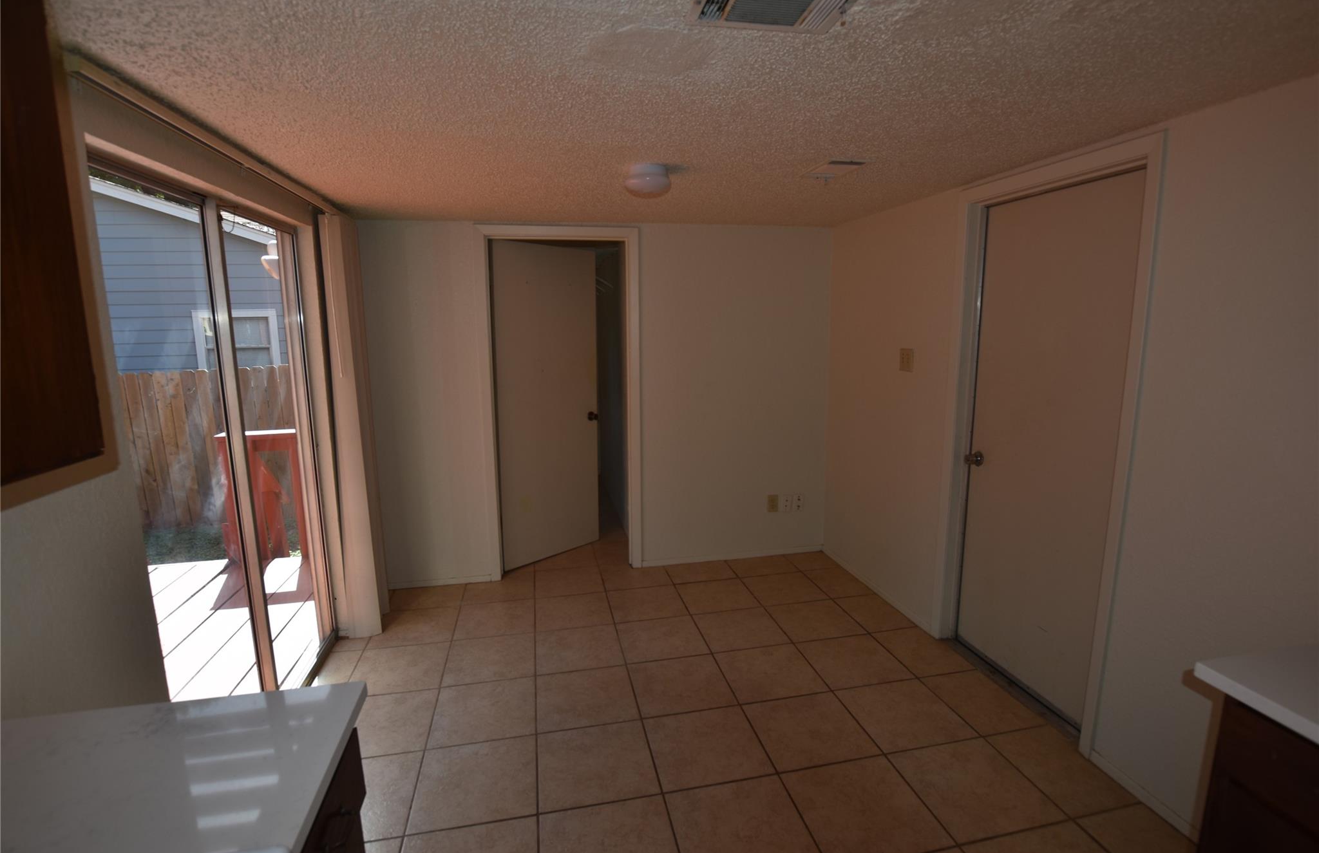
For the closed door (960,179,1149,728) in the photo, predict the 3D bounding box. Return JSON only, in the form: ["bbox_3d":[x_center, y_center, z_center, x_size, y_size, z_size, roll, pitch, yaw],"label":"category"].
[{"bbox_3d":[1.554,0.101,2.376,0.050,2.032,0.743,-3,10,-12],"label":"closed door"}]

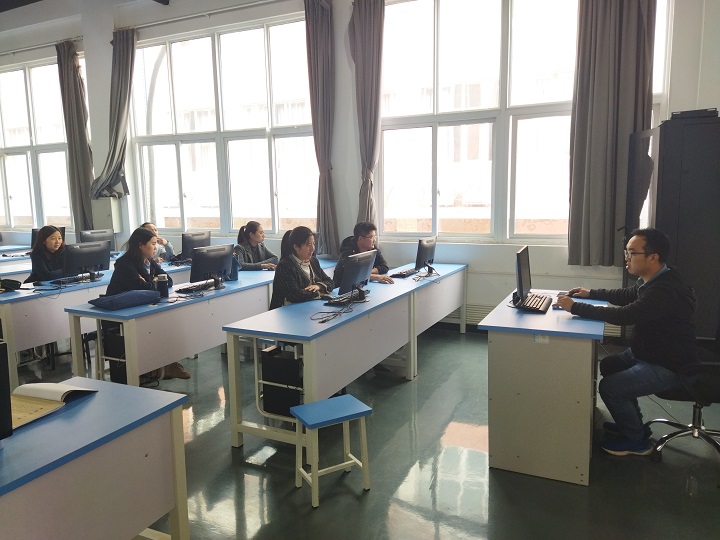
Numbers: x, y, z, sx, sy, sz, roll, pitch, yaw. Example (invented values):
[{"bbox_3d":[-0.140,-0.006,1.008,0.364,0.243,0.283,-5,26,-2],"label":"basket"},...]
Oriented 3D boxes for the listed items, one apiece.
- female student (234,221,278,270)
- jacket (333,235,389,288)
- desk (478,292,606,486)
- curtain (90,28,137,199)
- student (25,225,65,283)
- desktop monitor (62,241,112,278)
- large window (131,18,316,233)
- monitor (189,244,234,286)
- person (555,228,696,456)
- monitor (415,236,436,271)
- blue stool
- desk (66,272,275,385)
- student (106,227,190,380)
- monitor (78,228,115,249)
[{"bbox_3d":[-1.118,0.084,5.971,0.660,1.210,0.500,2,9,26],"label":"female student"},{"bbox_3d":[-0.018,0.006,5.129,0.520,0.640,0.540,4,9,31],"label":"jacket"},{"bbox_3d":[1.157,0.611,3.397,0.620,0.784,1.170,2,9,26],"label":"desk"},{"bbox_3d":[-3.322,-2.057,7.516,0.850,2.130,0.280,2,9,26],"label":"curtain"},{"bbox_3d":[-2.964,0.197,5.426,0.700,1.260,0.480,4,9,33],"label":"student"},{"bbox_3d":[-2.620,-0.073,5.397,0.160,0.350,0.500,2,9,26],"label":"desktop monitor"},{"bbox_3d":[-1.854,-1.817,7.424,3.050,2.630,0.150,3,9,25],"label":"large window"},{"bbox_3d":[-1.249,-0.022,4.674,0.190,0.360,0.500,3,9,25],"label":"monitor"},{"bbox_3d":[1.545,0.374,3.292,0.740,1.260,0.580,2,9,26],"label":"person"},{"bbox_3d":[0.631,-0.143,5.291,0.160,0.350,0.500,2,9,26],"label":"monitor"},{"bbox_3d":[-0.147,0.923,2.891,0.355,0.430,0.245,-5,9,-29],"label":"blue stool"},{"bbox_3d":[-1.415,0.553,4.547,0.607,0.750,1.646,3,9,25],"label":"desk"},{"bbox_3d":[-1.772,0.279,4.680,0.700,1.230,0.500,2,9,26],"label":"student"},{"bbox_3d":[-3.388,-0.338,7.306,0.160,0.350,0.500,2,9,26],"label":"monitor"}]

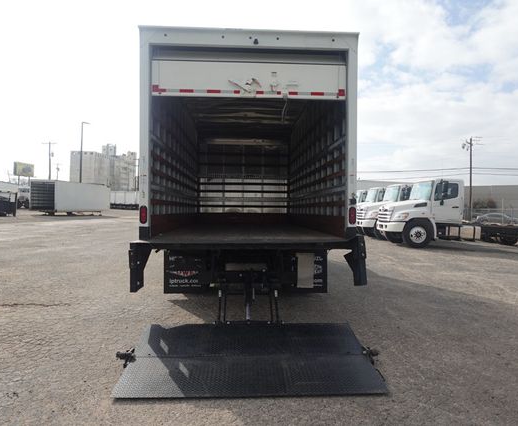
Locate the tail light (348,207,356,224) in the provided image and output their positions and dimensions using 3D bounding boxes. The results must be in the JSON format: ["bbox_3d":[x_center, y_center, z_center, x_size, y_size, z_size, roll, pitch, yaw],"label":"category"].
[{"bbox_3d":[1.119,0.036,4.225,0.078,0.200,0.040,1,1,-3],"label":"tail light"}]

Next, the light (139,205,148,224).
[{"bbox_3d":[-1.326,0.027,4.100,0.078,0.200,0.040,1,1,-3],"label":"light"}]

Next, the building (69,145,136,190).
[{"bbox_3d":[-110.600,-26.700,258.000,17.500,42.500,48.000,1,1,10],"label":"building"}]

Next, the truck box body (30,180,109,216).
[{"bbox_3d":[-18.300,-1.500,35.100,2.570,2.820,8.100,1,1,10],"label":"truck box body"}]

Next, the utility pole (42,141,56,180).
[{"bbox_3d":[-34.100,-5.800,58.000,2.400,11.500,0.400,1,1,0],"label":"utility pole"}]

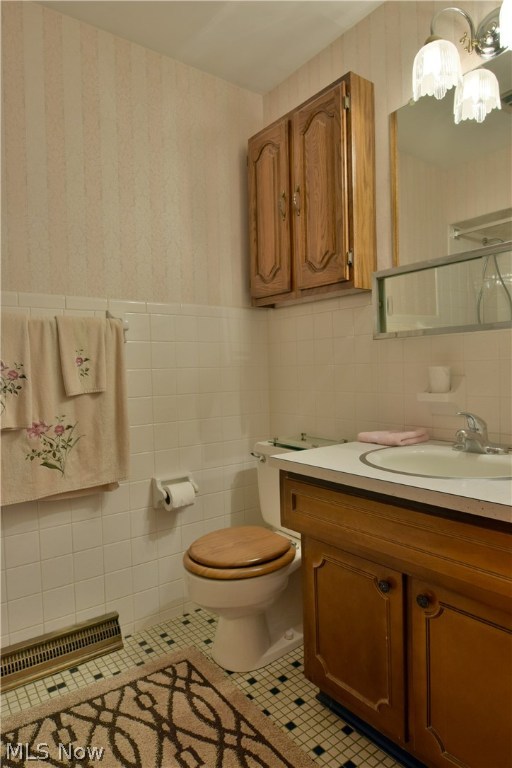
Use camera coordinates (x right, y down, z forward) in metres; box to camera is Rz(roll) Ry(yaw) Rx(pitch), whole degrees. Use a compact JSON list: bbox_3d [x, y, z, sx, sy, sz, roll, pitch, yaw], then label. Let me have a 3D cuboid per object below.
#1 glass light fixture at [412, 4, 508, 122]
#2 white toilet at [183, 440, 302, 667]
[{"bbox_3d":[0.625,-0.969,1.230,0.200,0.230,0.370,-3,2,-38],"label":"glass light fixture"},{"bbox_3d":[0.040,0.601,1.645,0.654,0.706,0.473,-3,2,-37],"label":"white toilet"}]

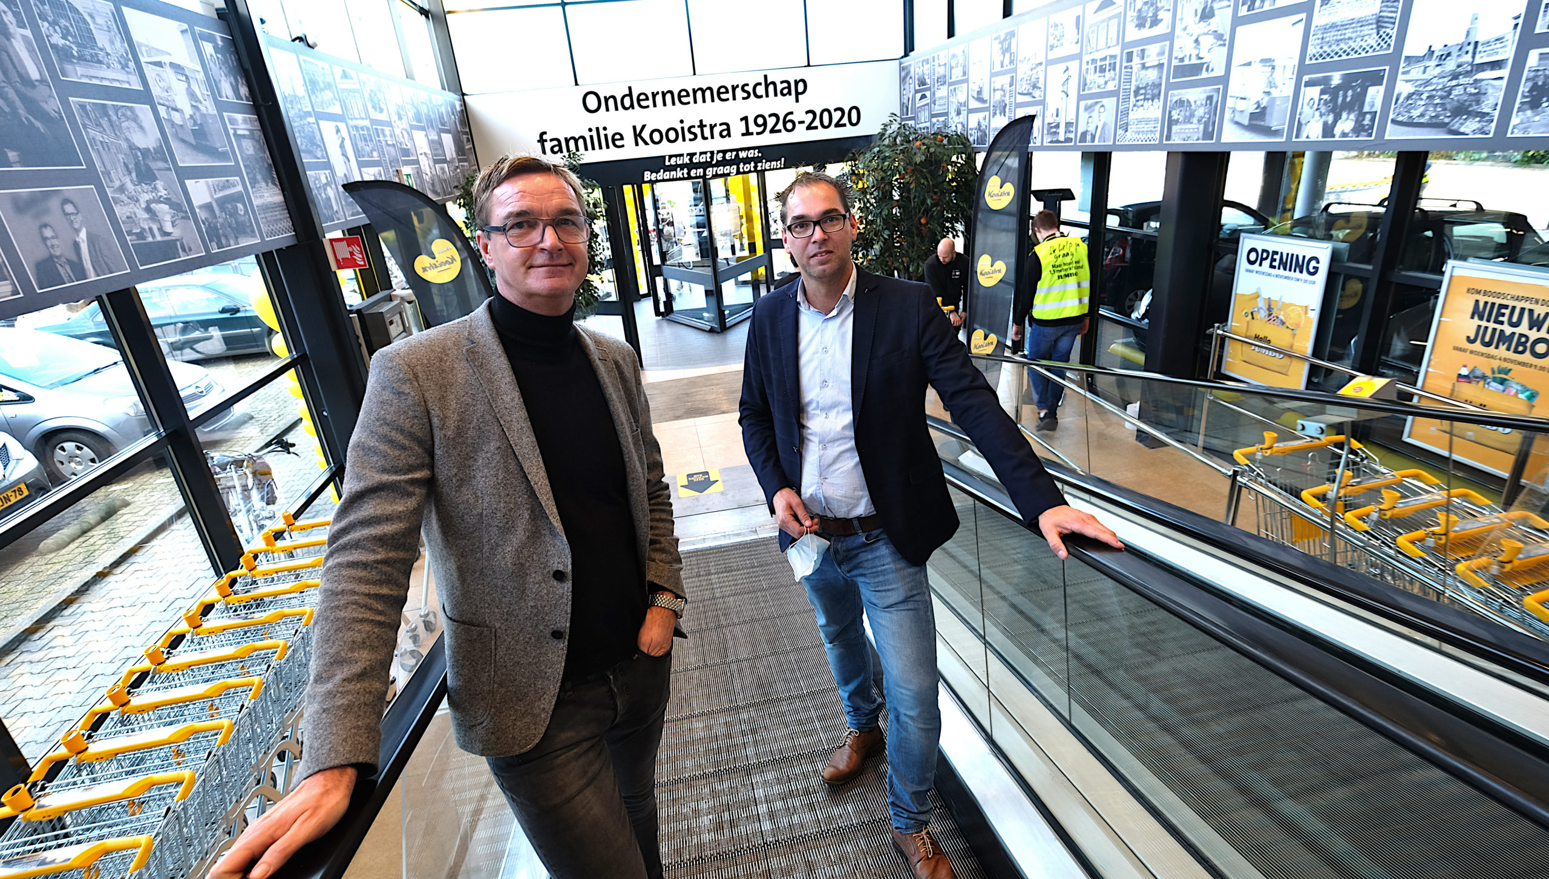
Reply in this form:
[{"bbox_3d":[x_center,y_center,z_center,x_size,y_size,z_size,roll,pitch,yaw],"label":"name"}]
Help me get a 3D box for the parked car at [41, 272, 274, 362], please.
[{"bbox_3d":[-8.869,-2.017,11.113,4.400,1.420,1.740,-8,23,-7],"label":"parked car"}]

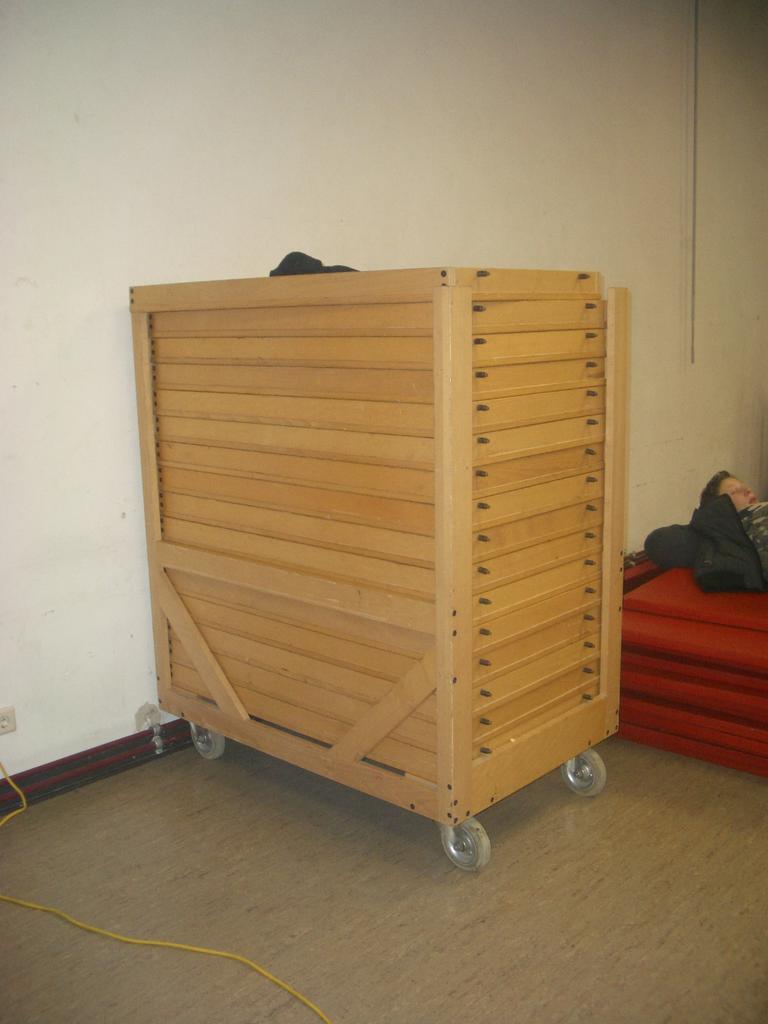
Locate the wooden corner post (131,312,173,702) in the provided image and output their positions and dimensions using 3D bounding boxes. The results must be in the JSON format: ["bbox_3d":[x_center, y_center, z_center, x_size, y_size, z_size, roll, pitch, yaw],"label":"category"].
[{"bbox_3d":[-0.701,0.008,3.261,0.062,1.280,0.075,9,14,42],"label":"wooden corner post"}]

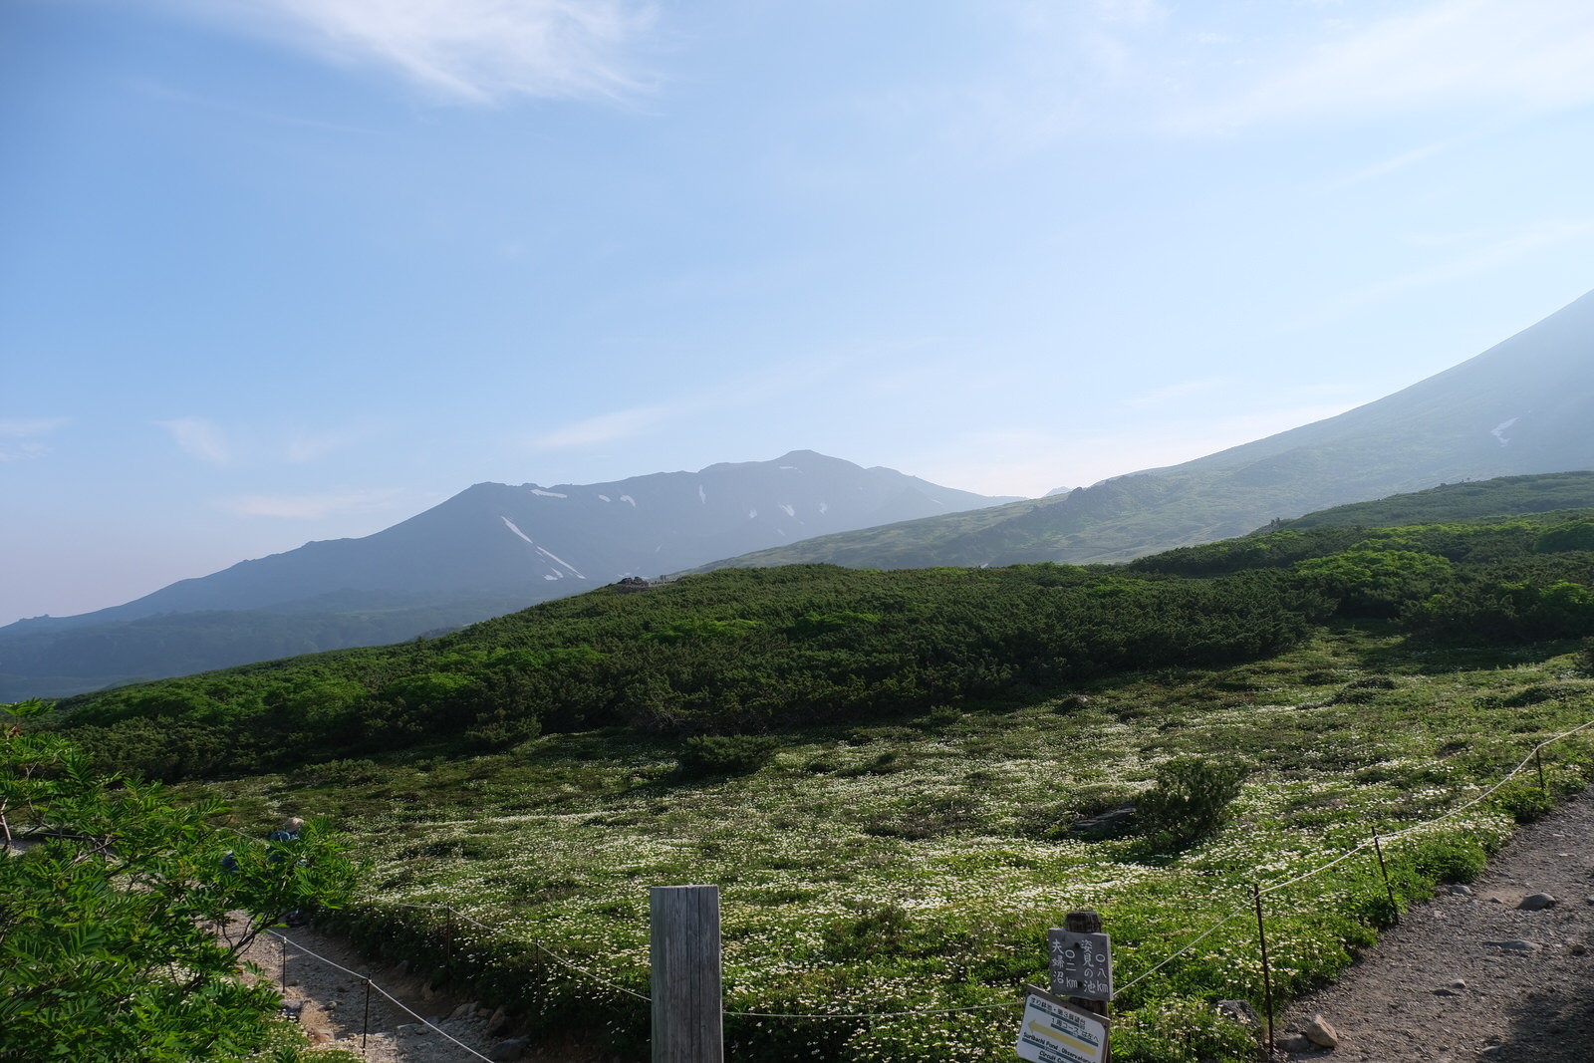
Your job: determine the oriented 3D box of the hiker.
[{"bbox_3d":[-7.608,5.077,17.900,0.620,1.620,0.520,-2,-4,20],"label":"hiker"}]

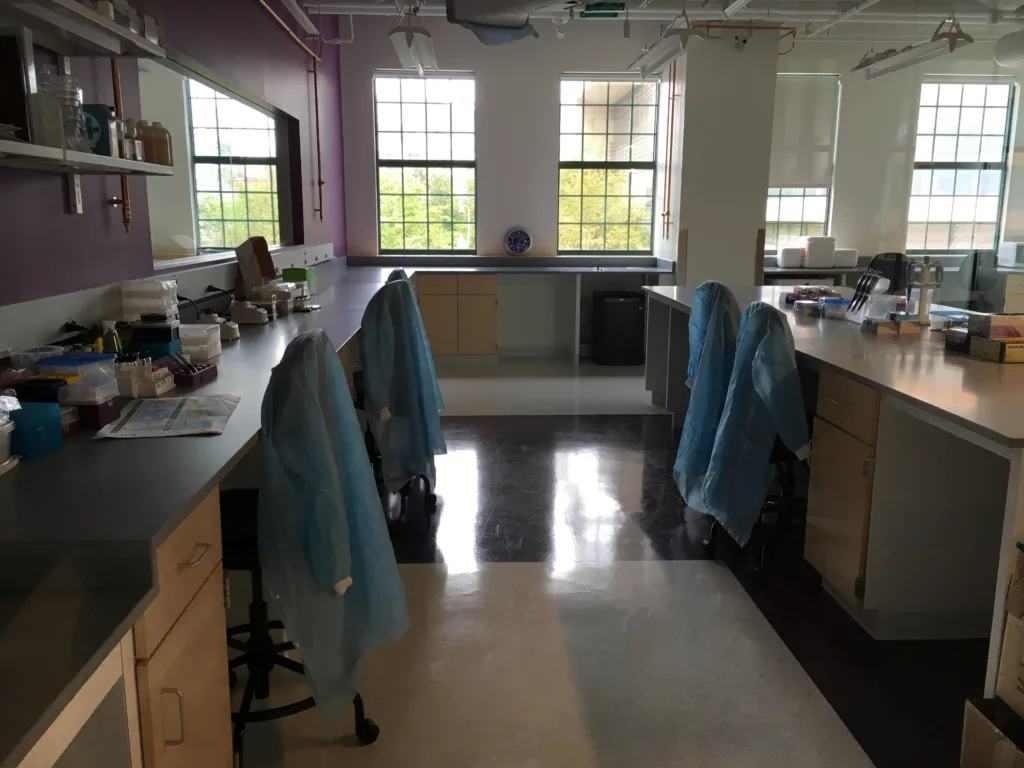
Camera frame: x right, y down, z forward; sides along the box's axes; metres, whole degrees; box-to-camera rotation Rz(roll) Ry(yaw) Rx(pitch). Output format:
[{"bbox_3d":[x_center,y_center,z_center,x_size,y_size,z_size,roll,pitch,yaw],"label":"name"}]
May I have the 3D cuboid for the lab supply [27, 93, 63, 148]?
[{"bbox_3d":[-1.211,-0.661,2.151,0.100,0.130,0.130,0,11,-3],"label":"lab supply"}]

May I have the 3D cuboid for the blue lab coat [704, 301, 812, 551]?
[{"bbox_3d":[1.012,0.159,3.622,0.390,1.010,0.460,0,11,-3],"label":"blue lab coat"}]

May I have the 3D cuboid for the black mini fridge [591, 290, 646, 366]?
[{"bbox_3d":[1.084,-0.571,8.693,0.445,0.680,0.470,0,11,-3],"label":"black mini fridge"}]

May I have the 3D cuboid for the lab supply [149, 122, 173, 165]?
[{"bbox_3d":[-1.223,-0.830,2.964,0.070,0.152,0.075,0,11,-3],"label":"lab supply"}]

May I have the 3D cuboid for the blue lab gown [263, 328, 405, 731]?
[{"bbox_3d":[-0.472,0.359,2.334,0.360,1.030,0.460,0,11,-3],"label":"blue lab gown"}]

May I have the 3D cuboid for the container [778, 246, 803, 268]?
[{"bbox_3d":[2.775,-1.263,8.663,0.190,0.200,0.190,0,11,-3],"label":"container"}]

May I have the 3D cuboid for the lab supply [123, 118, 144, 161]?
[{"bbox_3d":[-1.128,-0.721,2.558,0.058,0.130,0.058,-7,13,-32],"label":"lab supply"}]

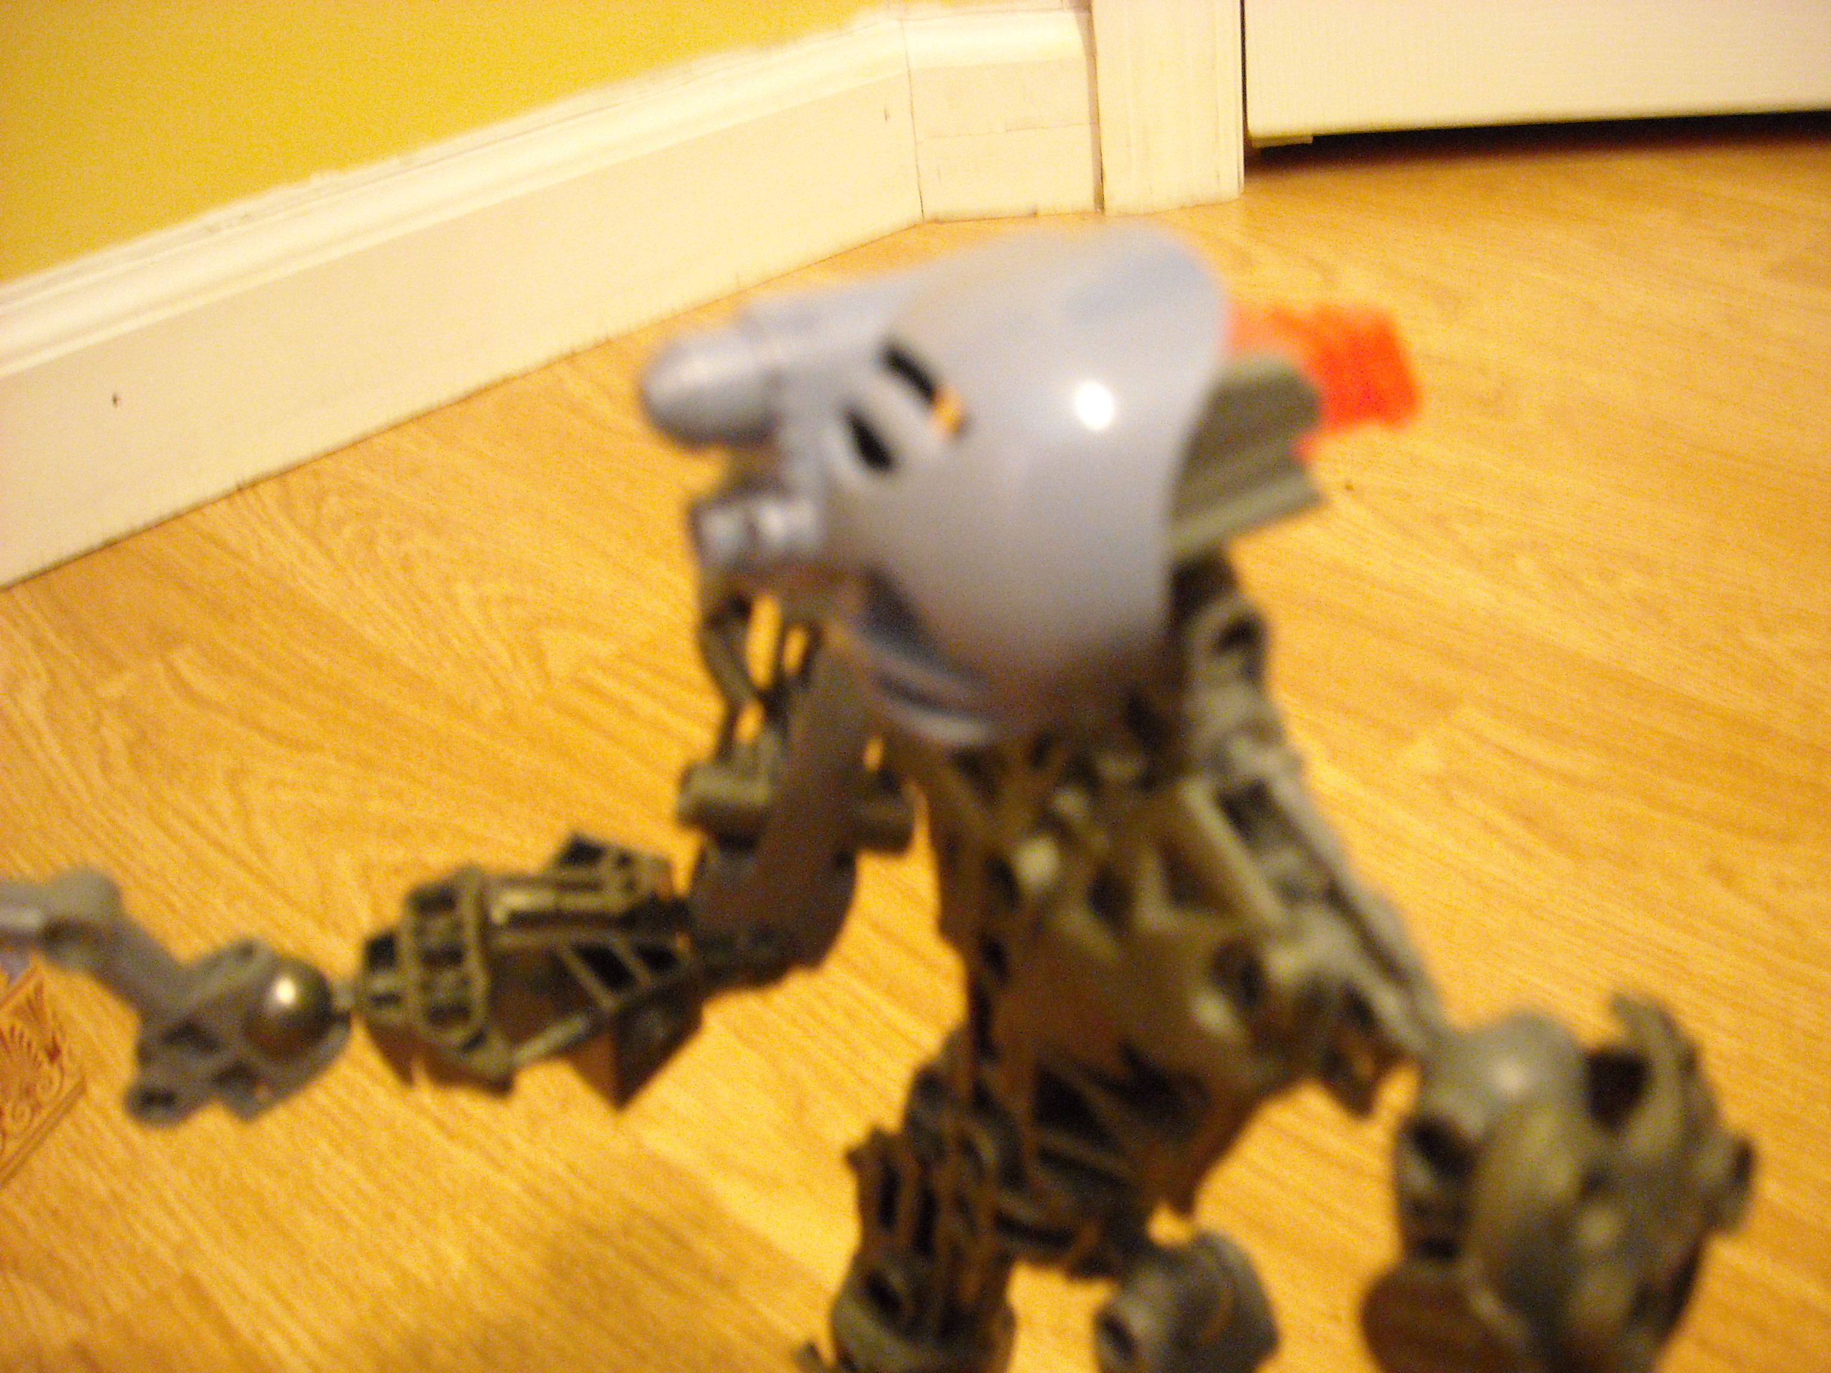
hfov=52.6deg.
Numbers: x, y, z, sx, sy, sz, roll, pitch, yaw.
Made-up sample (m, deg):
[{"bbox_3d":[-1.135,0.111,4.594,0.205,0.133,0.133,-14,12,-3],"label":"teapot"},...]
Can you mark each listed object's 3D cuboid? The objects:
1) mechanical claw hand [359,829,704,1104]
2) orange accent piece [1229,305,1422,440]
[{"bbox_3d":[-0.041,0.030,0.197,0.035,0.020,0.021,-7,31,0],"label":"mechanical claw hand"},{"bbox_3d":[0.039,-0.031,0.182,0.019,0.011,0.013,-21,34,-21],"label":"orange accent piece"}]

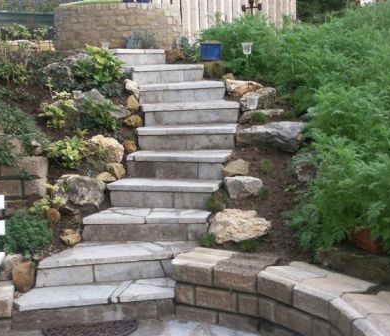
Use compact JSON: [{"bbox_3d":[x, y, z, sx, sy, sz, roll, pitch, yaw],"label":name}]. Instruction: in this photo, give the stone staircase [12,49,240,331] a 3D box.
[{"bbox_3d":[-0.320,-0.200,6.200,1.420,1.630,4.200,0,10,0],"label":"stone staircase"}]

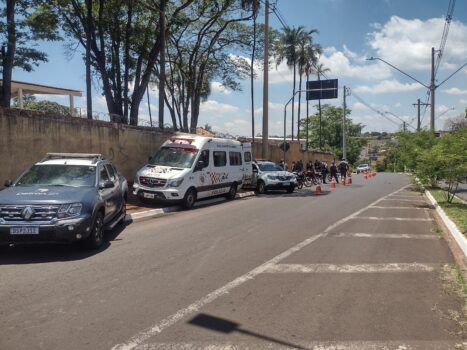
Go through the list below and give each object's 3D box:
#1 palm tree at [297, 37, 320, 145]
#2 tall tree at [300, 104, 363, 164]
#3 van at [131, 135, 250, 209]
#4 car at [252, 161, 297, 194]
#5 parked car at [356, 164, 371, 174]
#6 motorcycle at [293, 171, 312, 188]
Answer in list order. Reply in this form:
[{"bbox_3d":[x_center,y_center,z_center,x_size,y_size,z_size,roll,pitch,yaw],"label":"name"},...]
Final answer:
[{"bbox_3d":[9.143,-8.521,45.689,3.700,17.300,3.700,2,2,23],"label":"palm tree"},{"bbox_3d":[17.030,-6.332,62.786,10.700,11.900,10.000,2,2,23],"label":"tall tree"},{"bbox_3d":[-1.555,-0.225,14.574,2.050,2.680,5.950,2,2,22],"label":"van"},{"bbox_3d":[1.761,0.090,20.369,1.850,1.720,4.350,0,2,-19],"label":"car"},{"bbox_3d":[19.285,-0.782,53.973,1.750,1.500,4.200,2,2,21],"label":"parked car"},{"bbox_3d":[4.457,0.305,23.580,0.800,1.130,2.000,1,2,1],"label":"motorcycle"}]

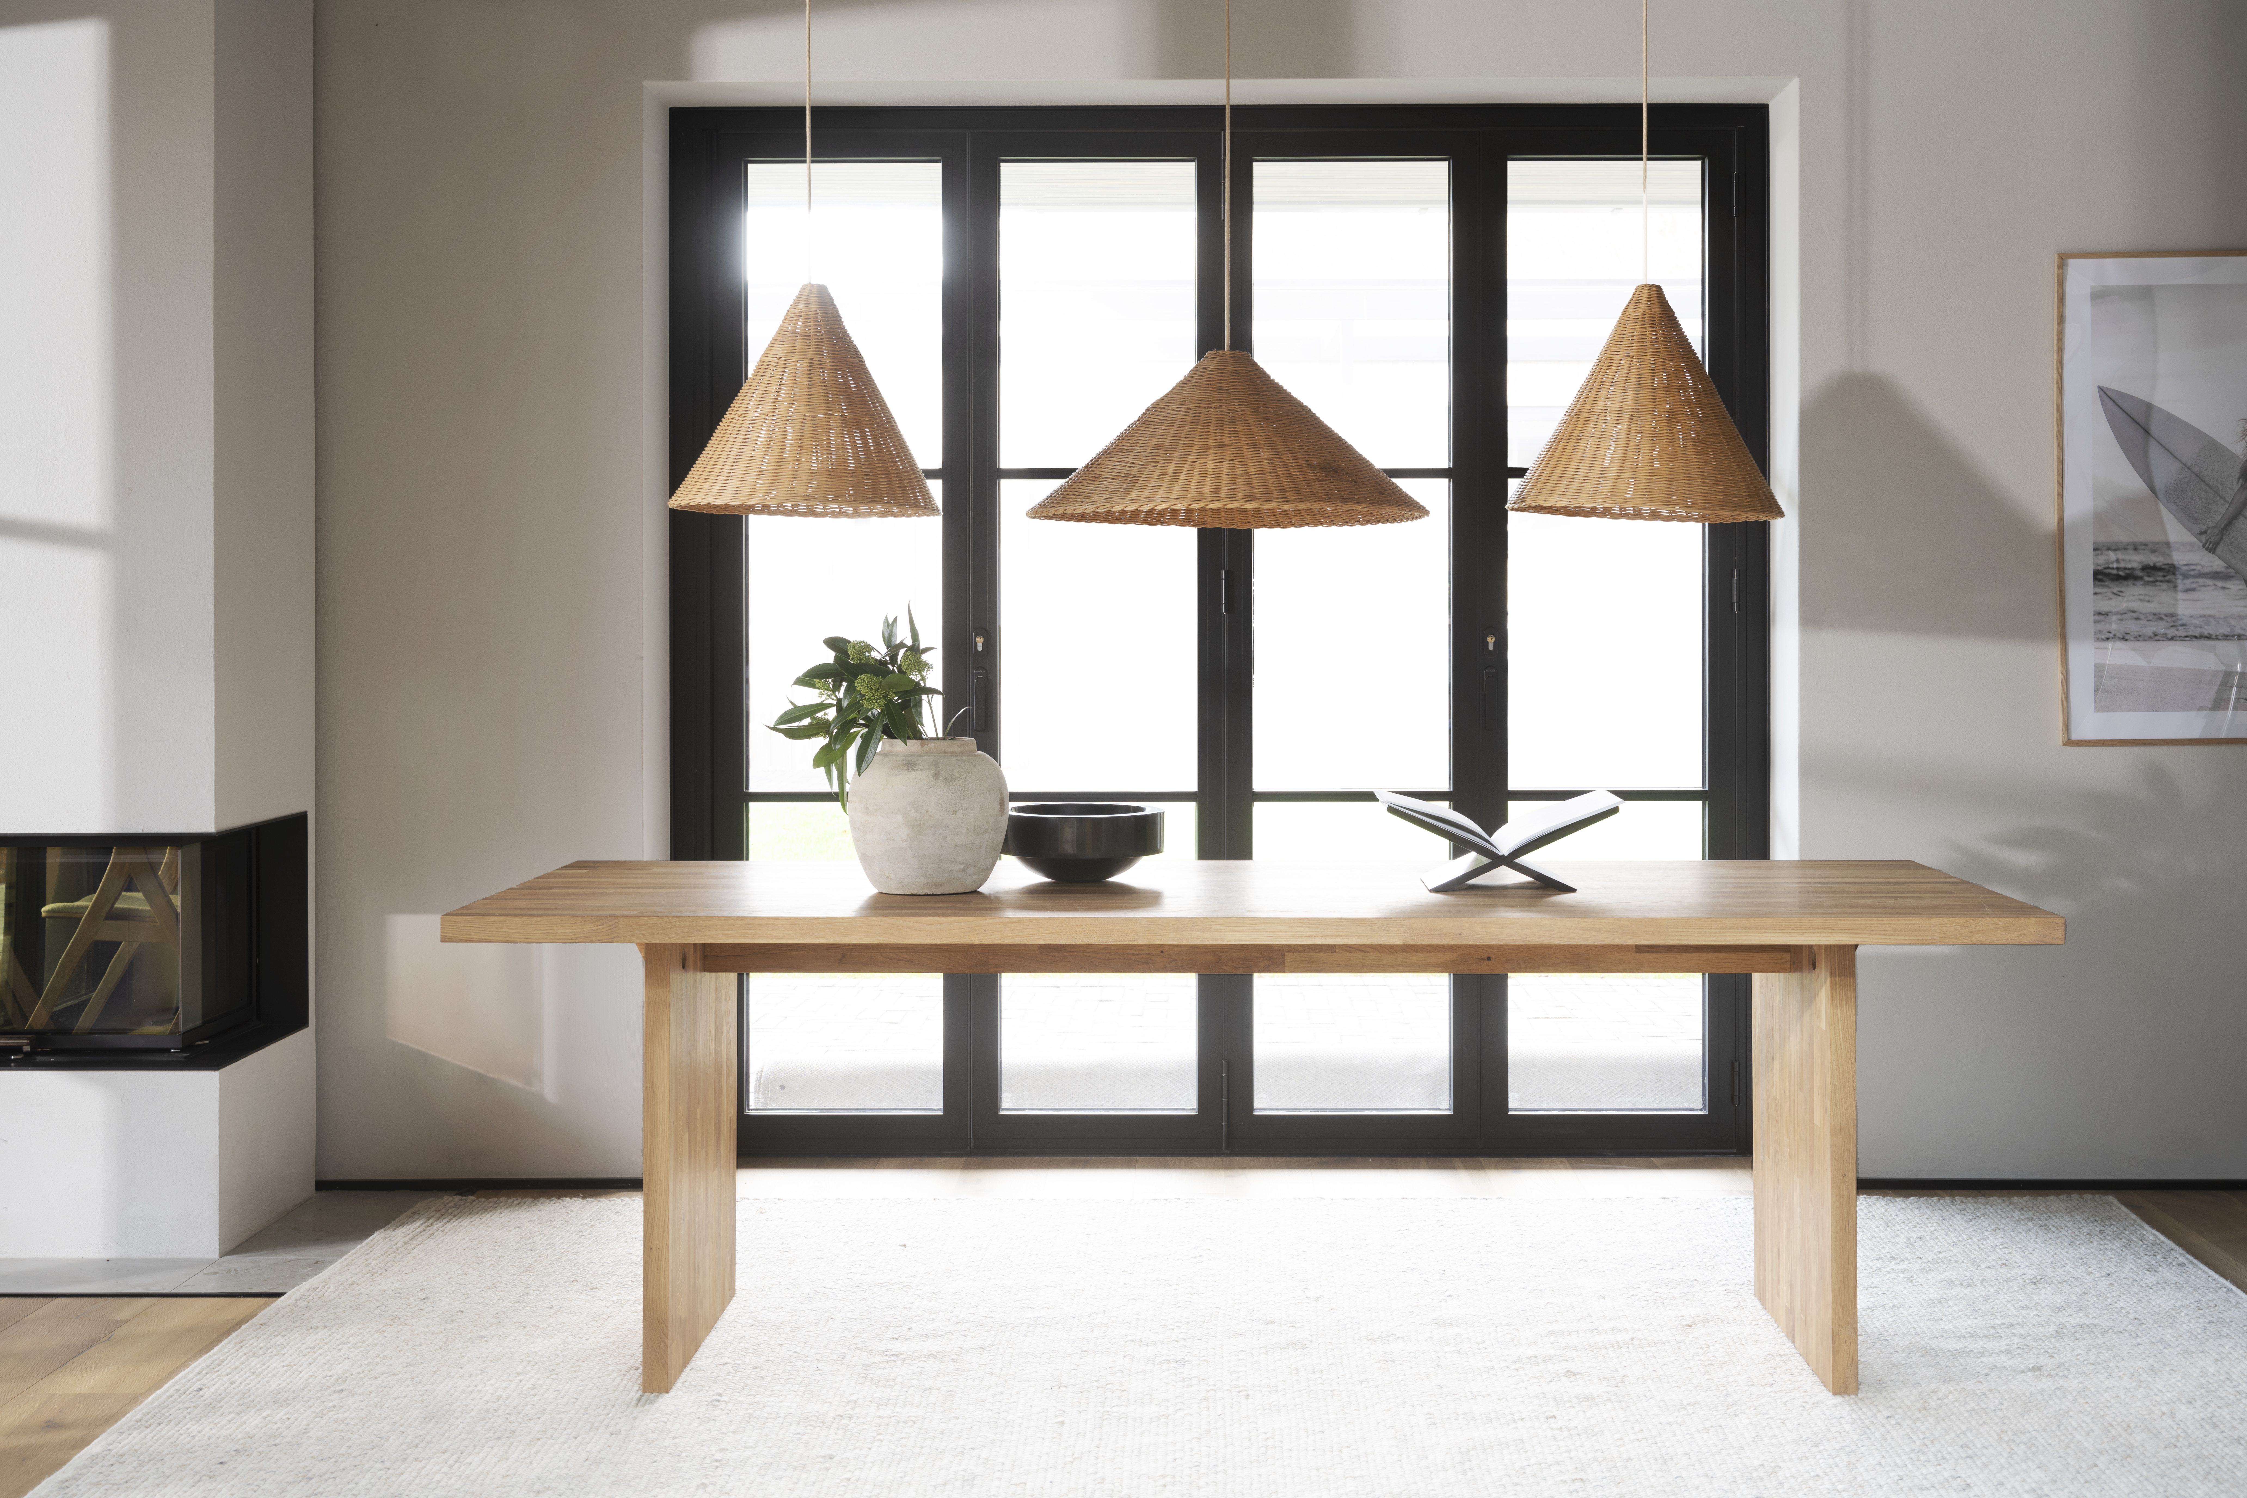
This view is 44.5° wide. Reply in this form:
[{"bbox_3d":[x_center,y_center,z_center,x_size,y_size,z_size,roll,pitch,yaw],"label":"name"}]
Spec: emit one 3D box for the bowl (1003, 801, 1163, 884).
[{"bbox_3d":[-0.071,0.161,4.636,0.284,0.120,0.284,0,3,0],"label":"bowl"}]

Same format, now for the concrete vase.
[{"bbox_3d":[-0.315,0.106,4.471,0.262,0.247,0.262,0,3,2],"label":"concrete vase"}]

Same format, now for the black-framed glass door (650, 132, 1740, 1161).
[{"bbox_3d":[0.208,-0.251,6.091,2.400,2.310,0.080,0,3,2],"label":"black-framed glass door"}]

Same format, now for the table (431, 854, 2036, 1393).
[{"bbox_3d":[0.199,0.603,4.524,2.400,0.755,0.890,0,3,2],"label":"table"}]

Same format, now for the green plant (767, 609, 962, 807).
[{"bbox_3d":[-0.412,-0.065,4.430,0.320,0.330,0.290,0,3,2],"label":"green plant"}]

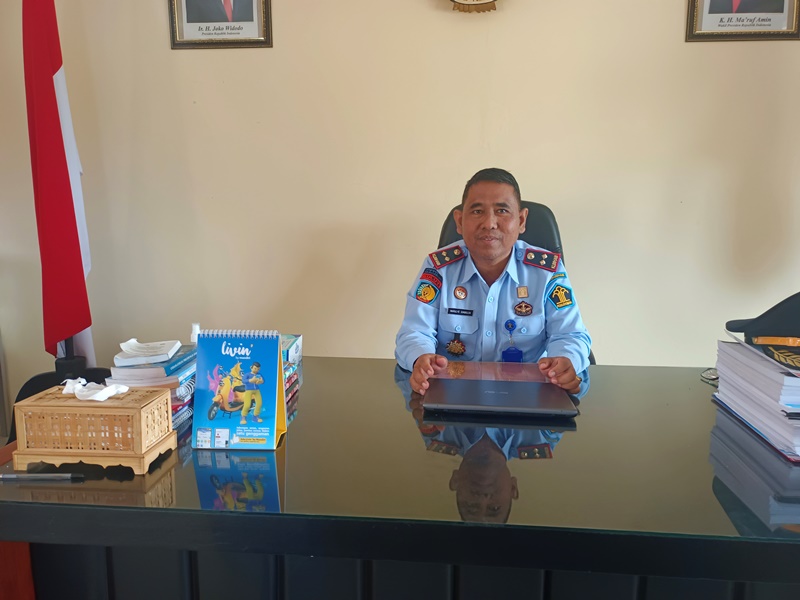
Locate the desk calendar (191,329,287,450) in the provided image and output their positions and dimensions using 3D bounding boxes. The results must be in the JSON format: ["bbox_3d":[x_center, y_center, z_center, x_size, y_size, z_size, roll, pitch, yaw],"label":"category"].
[{"bbox_3d":[-0.281,0.150,1.022,0.147,0.202,0.091,1,6,1],"label":"desk calendar"}]

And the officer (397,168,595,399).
[{"bbox_3d":[0.253,0.289,1.606,0.540,1.300,0.660,1,6,6],"label":"officer"}]

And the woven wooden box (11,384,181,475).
[{"bbox_3d":[-0.486,0.207,0.934,0.208,0.103,0.115,1,6,4],"label":"woven wooden box"}]

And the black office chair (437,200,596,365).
[{"bbox_3d":[0.315,0.307,1.764,0.640,1.210,0.670,1,6,6],"label":"black office chair"}]

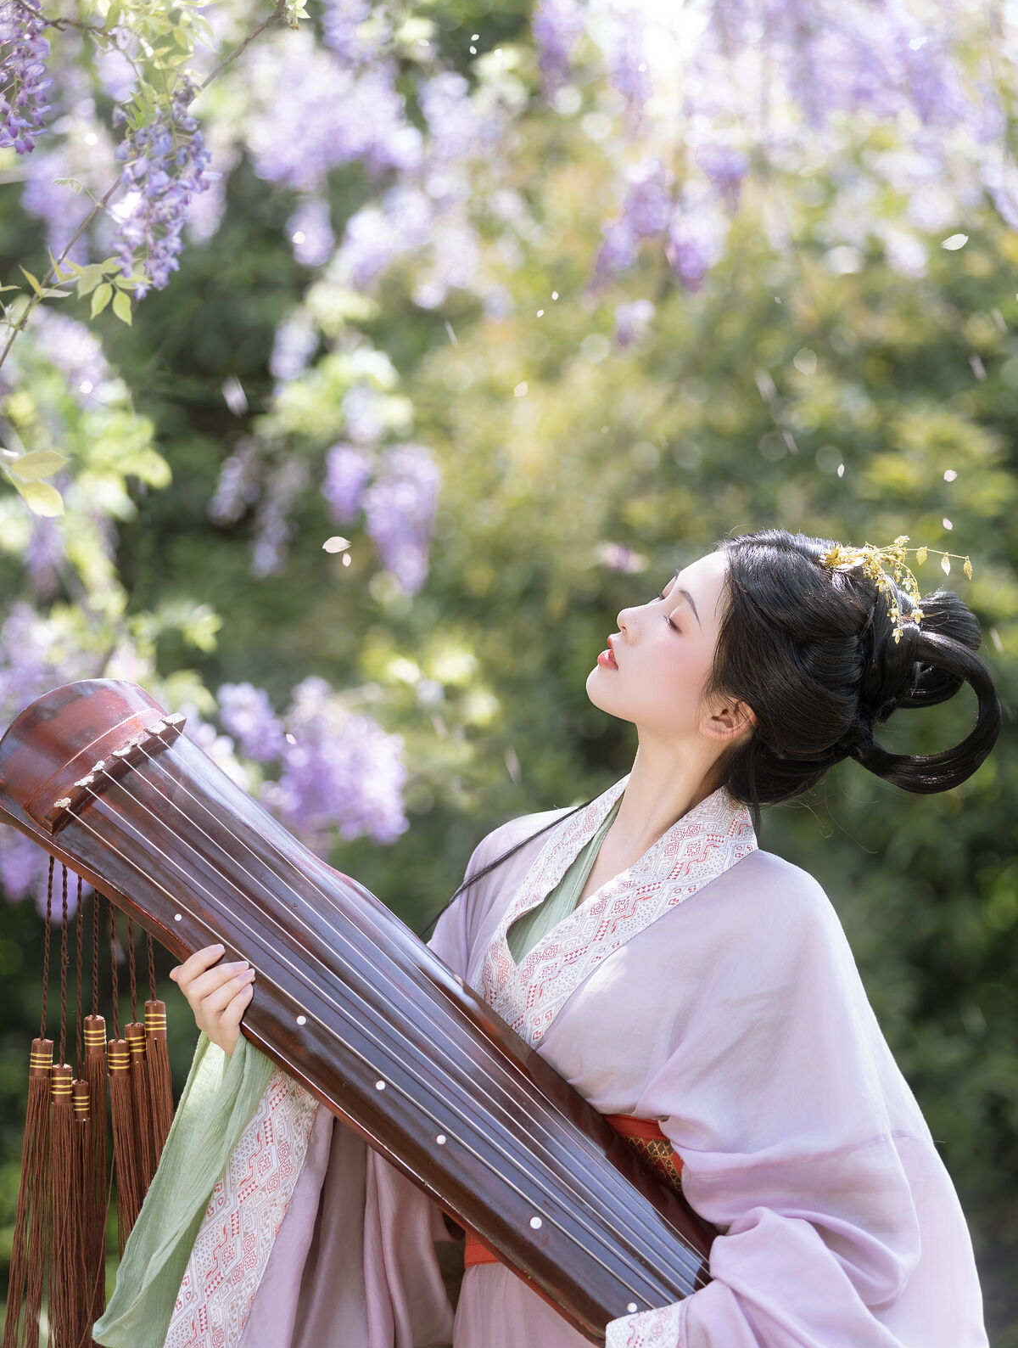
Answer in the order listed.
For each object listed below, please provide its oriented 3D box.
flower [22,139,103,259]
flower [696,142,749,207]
[{"bbox_3d":[-0.569,-0.605,6.600,0.103,0.152,0.093,0,-3,0],"label":"flower"},{"bbox_3d":[0.354,-0.830,8.600,0.087,0.105,0.082,0,-2,0],"label":"flower"}]

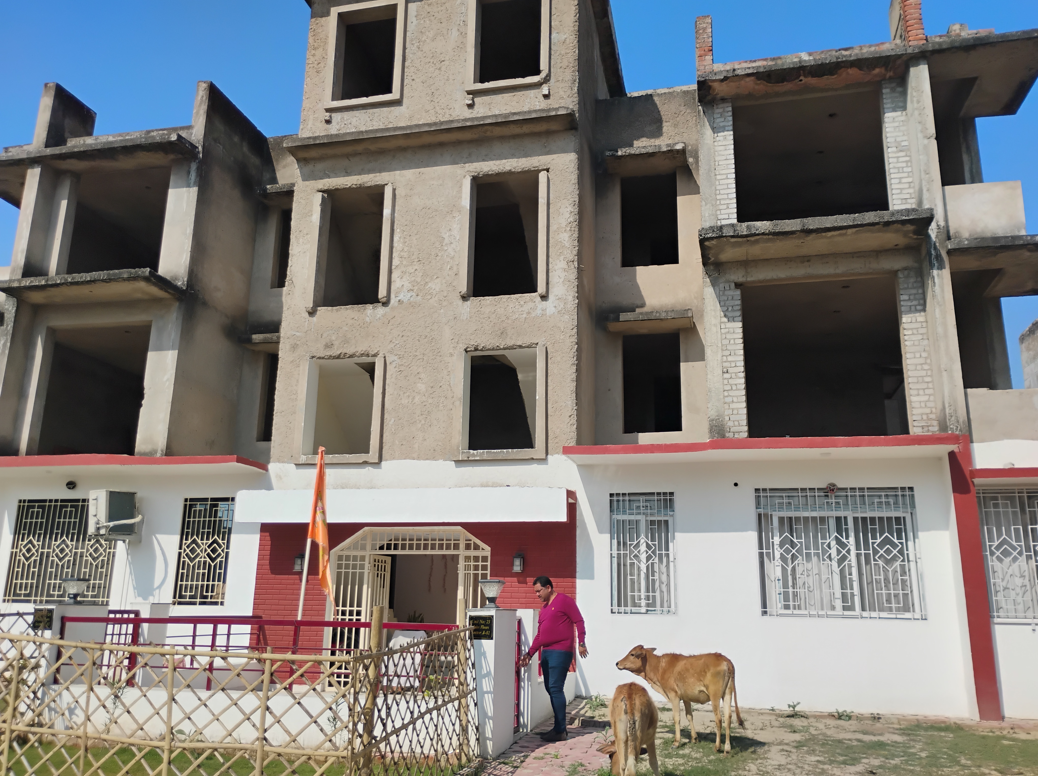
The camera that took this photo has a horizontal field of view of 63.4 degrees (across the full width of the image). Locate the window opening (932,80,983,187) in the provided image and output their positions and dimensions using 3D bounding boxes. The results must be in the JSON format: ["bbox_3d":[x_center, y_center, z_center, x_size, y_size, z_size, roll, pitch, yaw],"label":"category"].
[{"bbox_3d":[6.594,-3.708,12.588,0.675,1.860,0.307,-2,-15,13],"label":"window opening"}]

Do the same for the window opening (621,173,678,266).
[{"bbox_3d":[2.457,-3.129,15.818,1.026,1.883,0.226,-2,-15,13],"label":"window opening"}]

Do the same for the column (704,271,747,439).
[{"bbox_3d":[3.180,-0.439,12.904,0.527,2.801,0.273,-2,-15,13],"label":"column"}]

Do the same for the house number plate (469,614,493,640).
[{"bbox_3d":[-0.359,2.241,7.869,0.241,0.221,0.020,-2,-14,14],"label":"house number plate"}]

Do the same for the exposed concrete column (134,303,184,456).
[{"bbox_3d":[-6.393,-0.063,15.153,0.604,2.867,0.301,-2,-15,13],"label":"exposed concrete column"}]

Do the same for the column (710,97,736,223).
[{"bbox_3d":[3.263,-3.432,13.313,0.289,2.324,0.237,-2,-14,14],"label":"column"}]

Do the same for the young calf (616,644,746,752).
[{"bbox_3d":[1.586,3.123,8.570,1.460,0.930,0.360,-12,-19,44],"label":"young calf"}]

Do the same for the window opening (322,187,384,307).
[{"bbox_3d":[-2.870,-2.400,14.561,1.155,2.126,0.307,-2,-15,13],"label":"window opening"}]

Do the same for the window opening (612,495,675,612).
[{"bbox_3d":[1.817,2.423,12.360,0.940,1.744,0.169,-2,-15,13],"label":"window opening"}]

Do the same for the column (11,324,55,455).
[{"bbox_3d":[-8.951,0.118,15.550,0.311,2.531,0.252,-2,-14,14],"label":"column"}]

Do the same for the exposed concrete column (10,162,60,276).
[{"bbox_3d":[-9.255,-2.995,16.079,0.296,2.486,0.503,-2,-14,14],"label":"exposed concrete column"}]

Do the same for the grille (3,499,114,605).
[{"bbox_3d":[-7.660,2.756,14.236,2.095,1.737,0.204,-2,-15,13],"label":"grille"}]

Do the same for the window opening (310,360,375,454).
[{"bbox_3d":[-2.988,0.324,14.142,1.227,1.654,0.263,-2,-15,13],"label":"window opening"}]

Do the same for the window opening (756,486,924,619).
[{"bbox_3d":[4.442,2.280,11.709,2.130,1.778,0.075,-2,-15,13],"label":"window opening"}]

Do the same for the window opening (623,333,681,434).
[{"bbox_3d":[2.353,-0.074,14.843,1.002,1.798,0.237,-2,-14,14],"label":"window opening"}]

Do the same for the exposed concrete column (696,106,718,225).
[{"bbox_3d":[3.081,-3.497,13.721,0.244,2.453,0.254,-2,-15,13],"label":"exposed concrete column"}]

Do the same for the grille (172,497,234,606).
[{"bbox_3d":[-5.170,2.674,13.808,0.929,1.735,0.052,-2,-14,14],"label":"grille"}]

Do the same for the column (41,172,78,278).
[{"bbox_3d":[-8.894,-2.969,16.287,0.311,2.368,0.252,-2,-14,14],"label":"column"}]

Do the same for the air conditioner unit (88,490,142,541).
[{"bbox_3d":[-6.556,2.002,13.513,0.300,0.630,0.760,-2,-15,13],"label":"air conditioner unit"}]

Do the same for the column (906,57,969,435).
[{"bbox_3d":[5.908,-2.046,11.999,0.263,5.683,0.488,-2,-14,14],"label":"column"}]

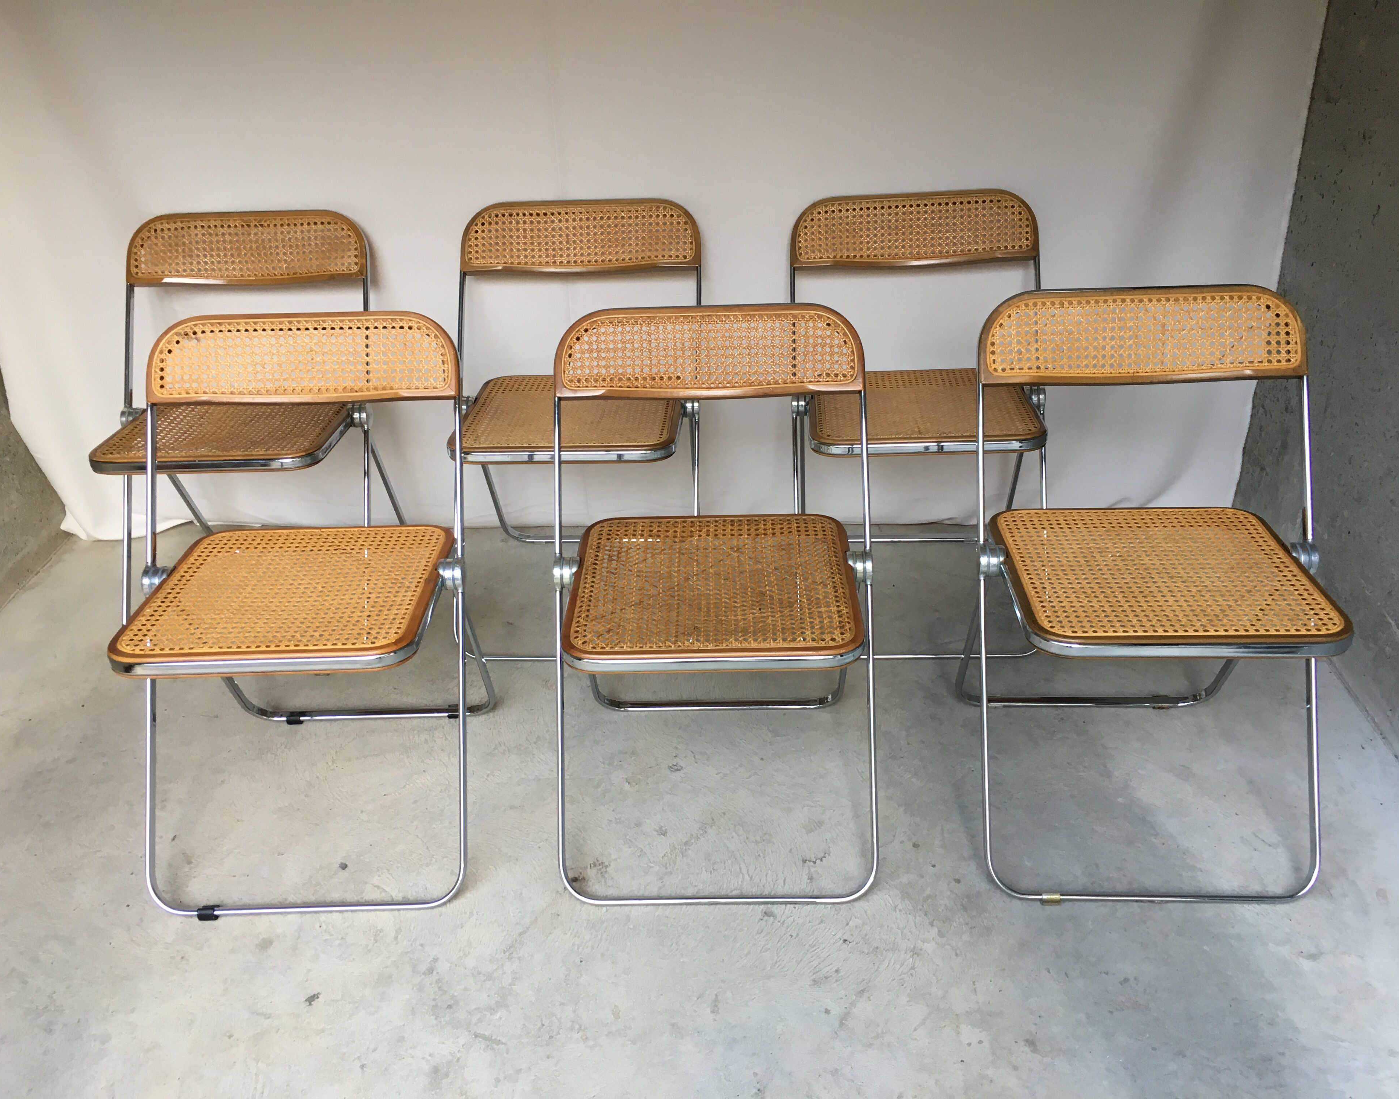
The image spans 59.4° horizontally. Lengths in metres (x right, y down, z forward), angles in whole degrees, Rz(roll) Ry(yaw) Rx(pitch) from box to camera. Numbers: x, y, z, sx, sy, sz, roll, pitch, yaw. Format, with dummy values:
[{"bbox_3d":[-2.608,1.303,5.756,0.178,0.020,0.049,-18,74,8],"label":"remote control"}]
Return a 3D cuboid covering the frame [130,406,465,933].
[{"bbox_3d":[-0.573,0.135,1.810,0.472,0.647,0.477,-2,30,1],"label":"frame"}]

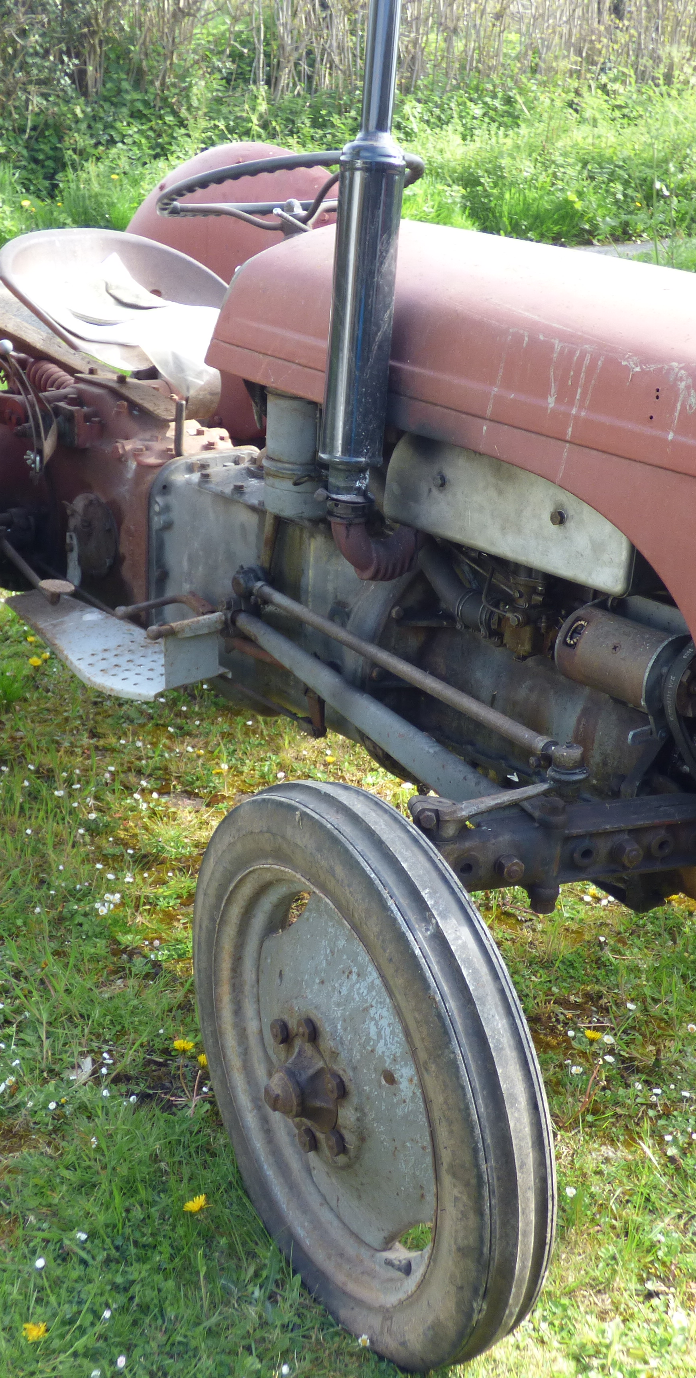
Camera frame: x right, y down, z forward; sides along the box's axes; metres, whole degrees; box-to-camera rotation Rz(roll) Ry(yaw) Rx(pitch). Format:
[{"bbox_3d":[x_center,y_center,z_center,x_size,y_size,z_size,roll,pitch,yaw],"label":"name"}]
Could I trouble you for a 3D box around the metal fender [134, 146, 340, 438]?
[{"bbox_3d":[-0.202,-0.836,3.669,0.145,0.642,1.150,-14,25,-38],"label":"metal fender"}]

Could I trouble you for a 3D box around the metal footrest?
[{"bbox_3d":[-0.465,-0.122,2.994,0.250,0.115,0.635,-14,25,-38],"label":"metal footrest"}]

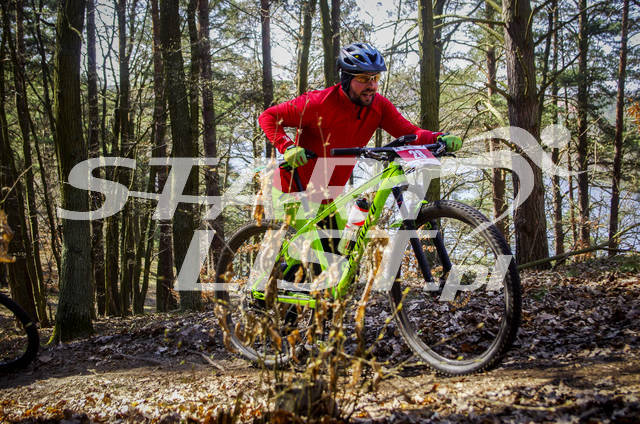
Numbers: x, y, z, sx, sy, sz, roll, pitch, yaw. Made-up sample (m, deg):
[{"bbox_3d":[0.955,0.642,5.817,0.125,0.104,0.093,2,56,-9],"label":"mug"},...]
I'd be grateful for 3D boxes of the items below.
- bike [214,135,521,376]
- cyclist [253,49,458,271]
[{"bbox_3d":[0.130,0.206,4.886,1.875,1.060,0.750,-6,-2,44],"label":"bike"},{"bbox_3d":[0.110,-0.030,5.200,0.700,1.630,1.030,-4,4,-33],"label":"cyclist"}]

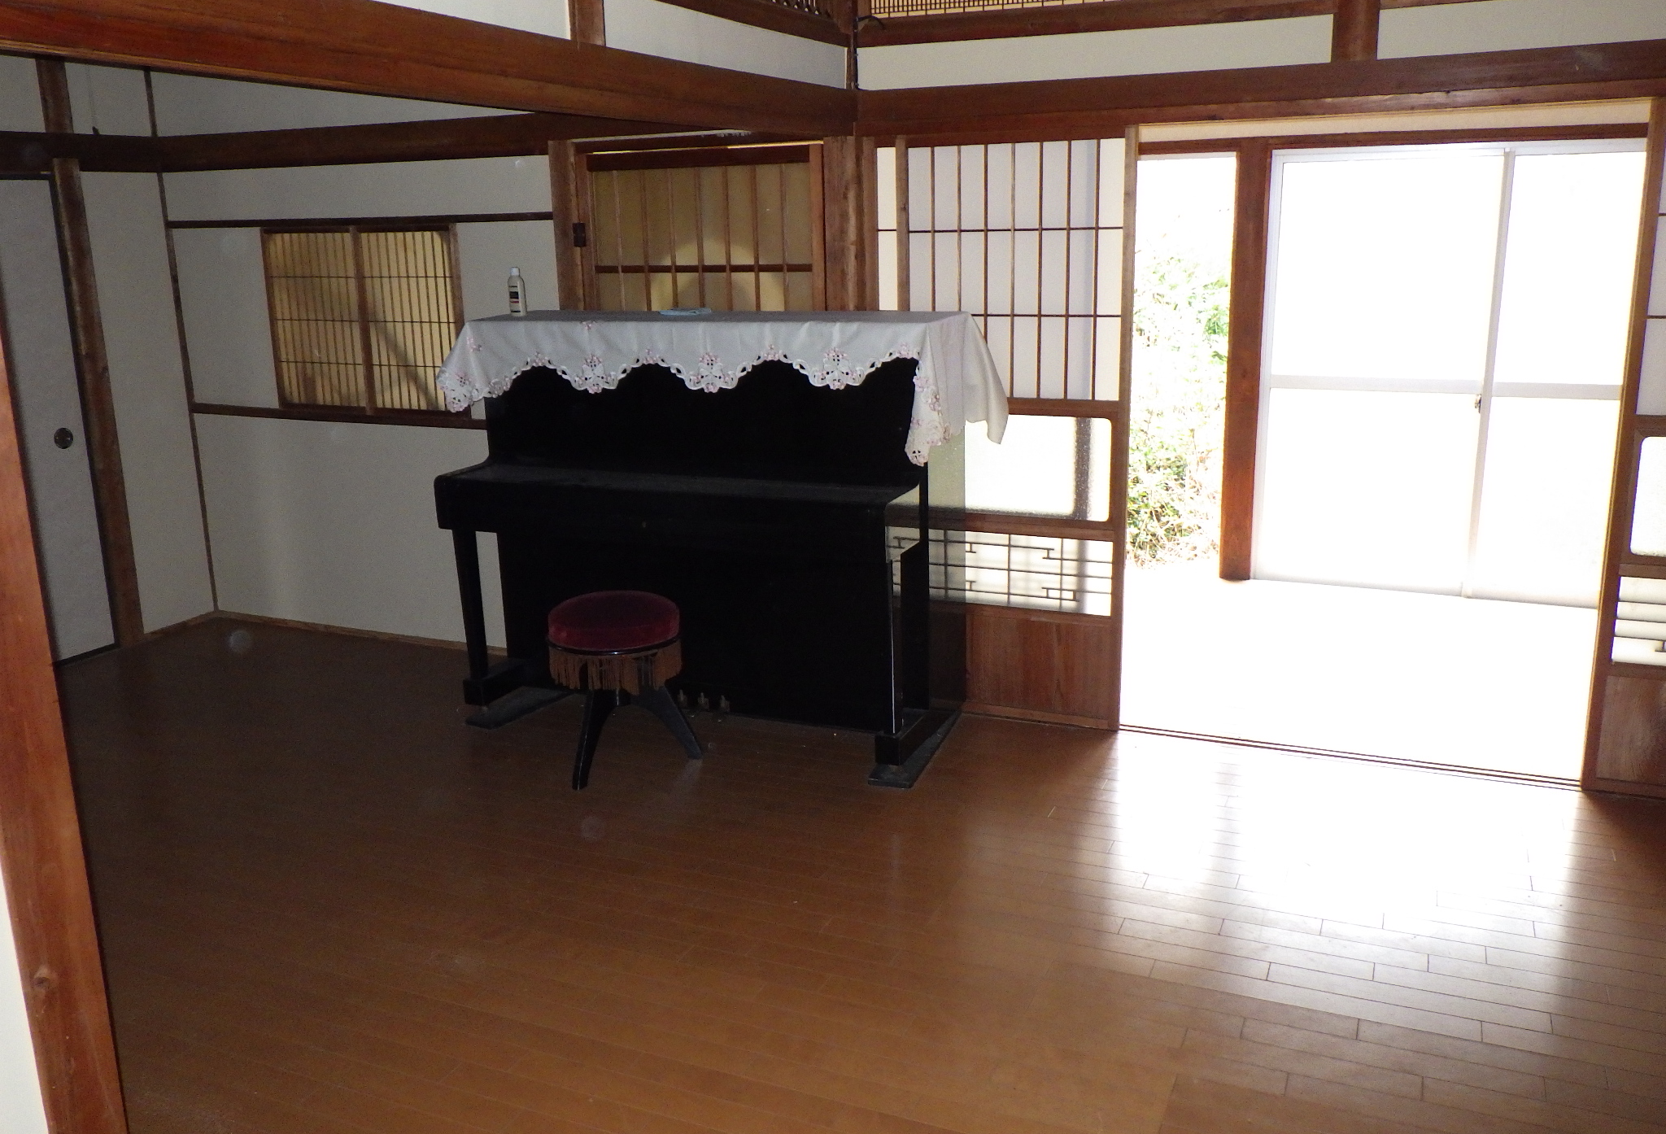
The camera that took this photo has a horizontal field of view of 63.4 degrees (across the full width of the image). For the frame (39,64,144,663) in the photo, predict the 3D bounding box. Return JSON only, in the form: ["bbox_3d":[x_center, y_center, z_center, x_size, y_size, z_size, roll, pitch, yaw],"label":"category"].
[{"bbox_3d":[-2.725,-0.780,4.997,0.100,2.180,0.110,5,16,23],"label":"frame"}]

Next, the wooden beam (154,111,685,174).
[{"bbox_3d":[-1.330,-1.445,4.555,2.640,0.132,0.065,5,16,23],"label":"wooden beam"}]

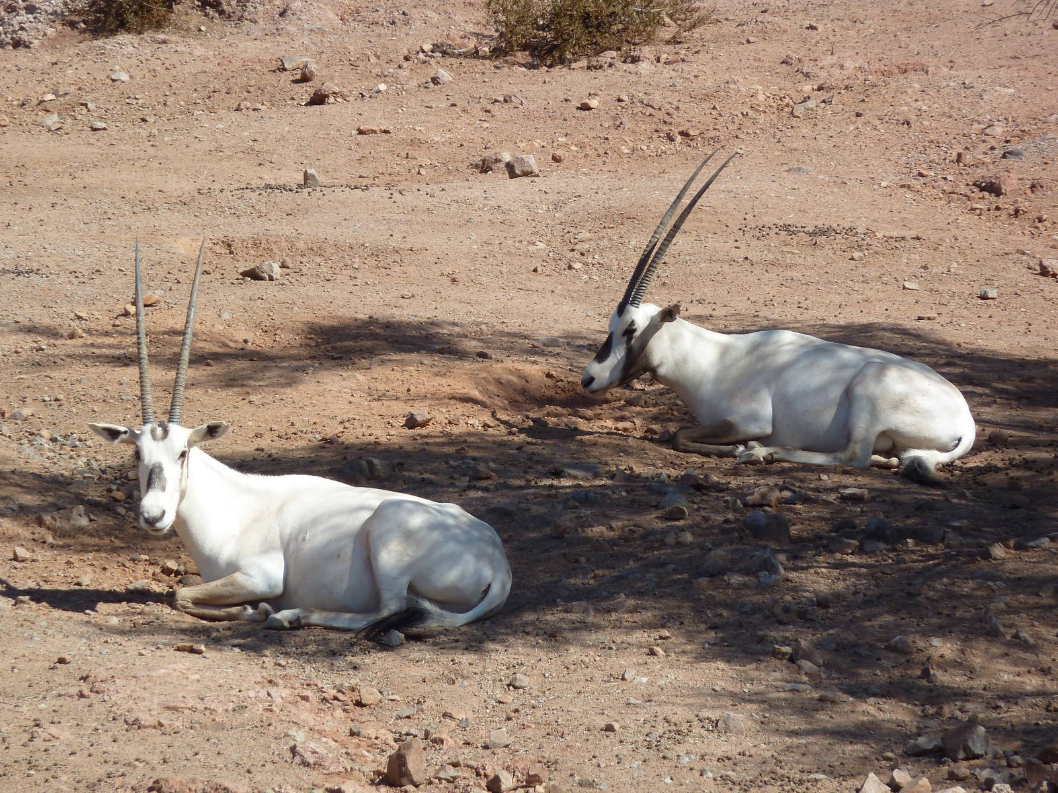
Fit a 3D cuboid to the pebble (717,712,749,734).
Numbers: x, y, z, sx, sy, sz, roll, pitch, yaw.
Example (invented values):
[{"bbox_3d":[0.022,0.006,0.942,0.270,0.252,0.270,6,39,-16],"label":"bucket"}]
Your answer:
[{"bbox_3d":[0.584,0.933,26.208,0.090,0.054,0.070,0,11,0],"label":"pebble"}]

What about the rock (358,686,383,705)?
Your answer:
[{"bbox_3d":[-0.490,0.925,28.308,0.071,0.049,0.064,0,12,0],"label":"rock"}]

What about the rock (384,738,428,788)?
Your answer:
[{"bbox_3d":[-0.344,1.020,25.545,0.113,0.122,0.100,0,11,0],"label":"rock"}]

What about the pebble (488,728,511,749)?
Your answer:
[{"bbox_3d":[-0.089,1.036,27.805,0.070,0.053,0.060,0,12,0],"label":"pebble"}]

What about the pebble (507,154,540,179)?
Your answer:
[{"bbox_3d":[-0.025,-0.916,36.475,0.125,0.086,0.108,0,12,0],"label":"pebble"}]

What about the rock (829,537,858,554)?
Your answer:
[{"bbox_3d":[1.038,0.491,30.253,0.093,0.049,0.074,0,12,0],"label":"rock"}]

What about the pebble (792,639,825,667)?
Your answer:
[{"bbox_3d":[0.877,0.806,28.780,0.099,0.075,0.080,0,12,0],"label":"pebble"}]

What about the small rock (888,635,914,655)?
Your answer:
[{"bbox_3d":[1.107,0.739,27.294,0.080,0.052,0.065,0,11,0],"label":"small rock"}]

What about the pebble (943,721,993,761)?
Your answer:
[{"bbox_3d":[1.235,0.973,25.882,0.133,0.096,0.105,0,11,0],"label":"pebble"}]

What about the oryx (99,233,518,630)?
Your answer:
[{"bbox_3d":[-0.698,0.099,27.900,1.270,1.100,0.550,2,11,13],"label":"oryx"}]

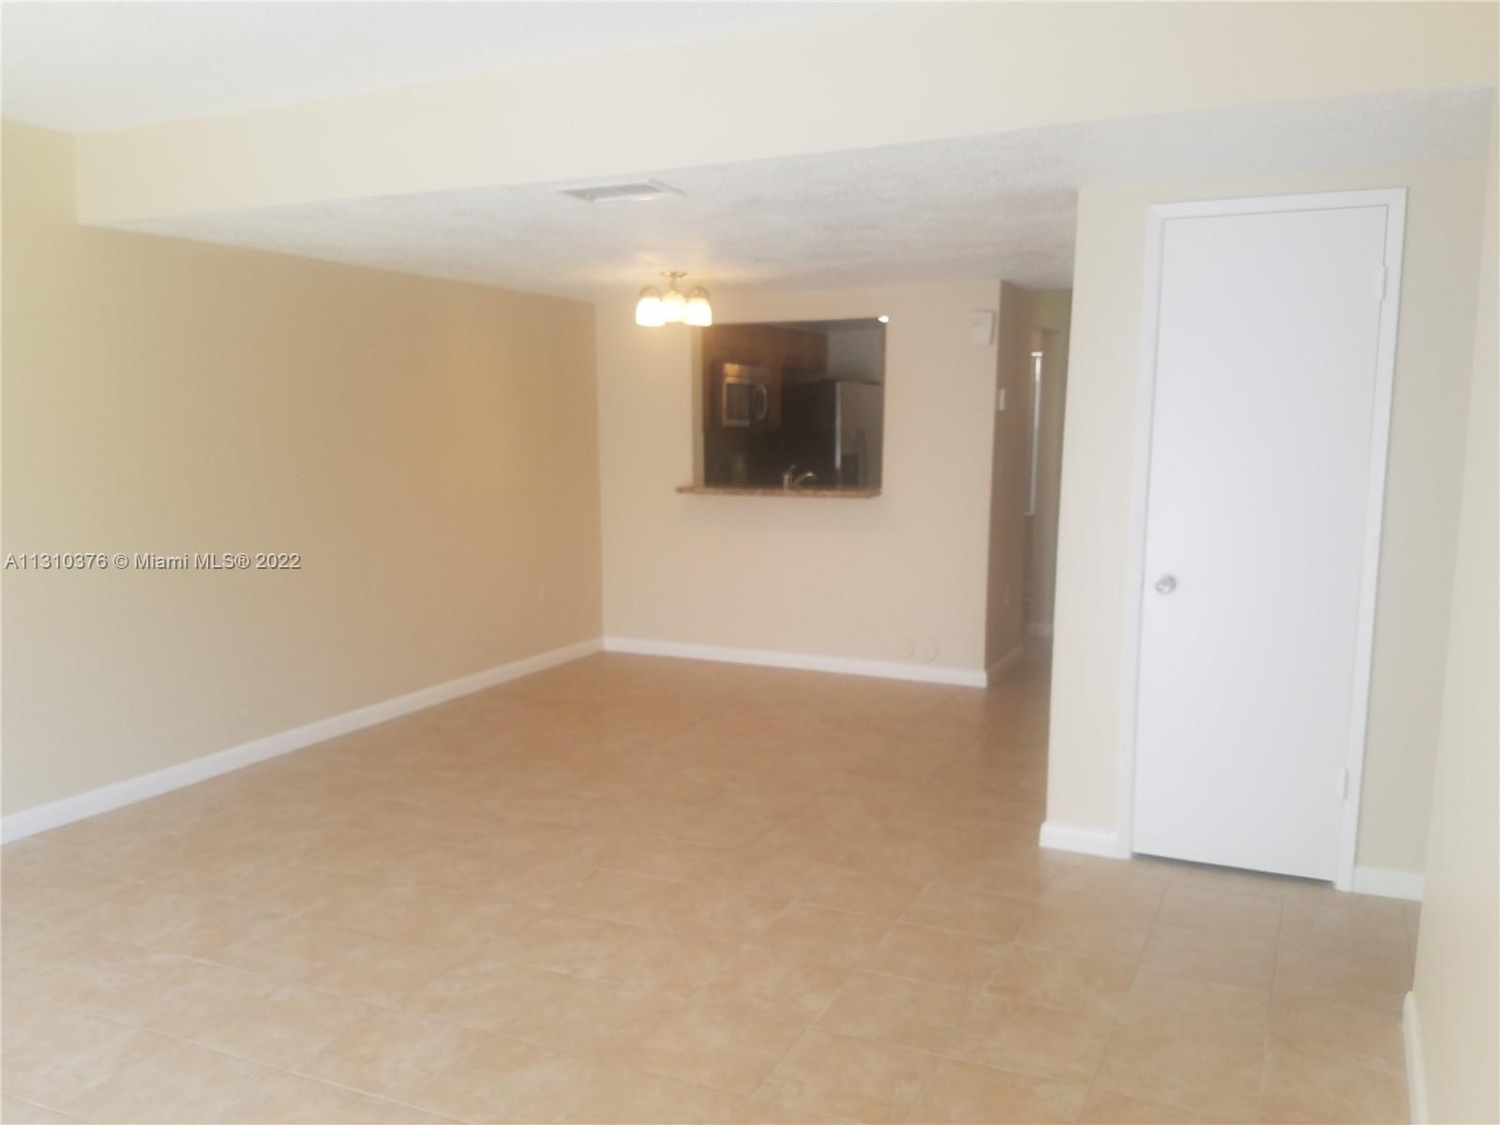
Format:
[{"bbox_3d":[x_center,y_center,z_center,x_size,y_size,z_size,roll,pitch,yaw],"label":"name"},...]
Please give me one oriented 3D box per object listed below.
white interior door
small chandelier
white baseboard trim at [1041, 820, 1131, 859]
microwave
[{"bbox_3d":[1.554,-0.045,3.488,0.650,2.060,0.060,4,8,26],"label":"white interior door"},{"bbox_3d":[-0.380,-1.319,5.665,0.380,0.270,0.370,0,7,0],"label":"small chandelier"},{"bbox_3d":[1.112,0.923,3.787,0.265,0.095,0.018,4,8,26],"label":"white baseboard trim"},{"bbox_3d":[-0.187,-1.165,7.948,0.400,0.425,0.760,4,8,26],"label":"microwave"}]

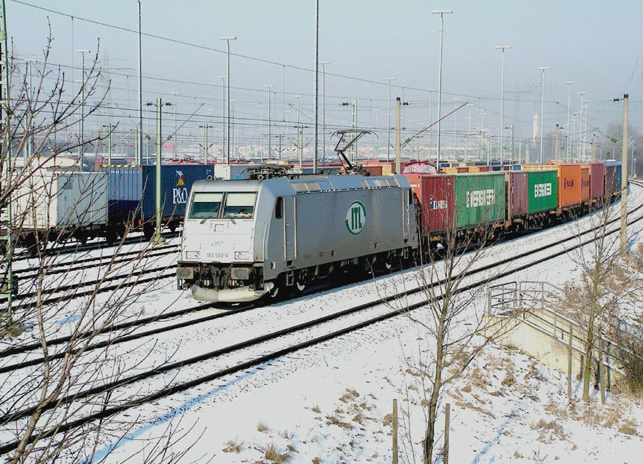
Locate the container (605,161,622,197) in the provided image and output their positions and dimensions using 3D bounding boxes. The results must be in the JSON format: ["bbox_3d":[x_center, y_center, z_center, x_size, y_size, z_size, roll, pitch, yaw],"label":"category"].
[{"bbox_3d":[26.886,-5.065,138.745,2.440,2.750,12.190,1,3,15],"label":"container"}]

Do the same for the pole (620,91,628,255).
[{"bbox_3d":[15.161,-2.893,71.444,0.340,7.900,0.340,1,3,18],"label":"pole"}]

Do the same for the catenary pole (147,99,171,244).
[{"bbox_3d":[-8.674,-3.253,76.234,1.300,7.650,0.420,1,3,13],"label":"catenary pole"}]

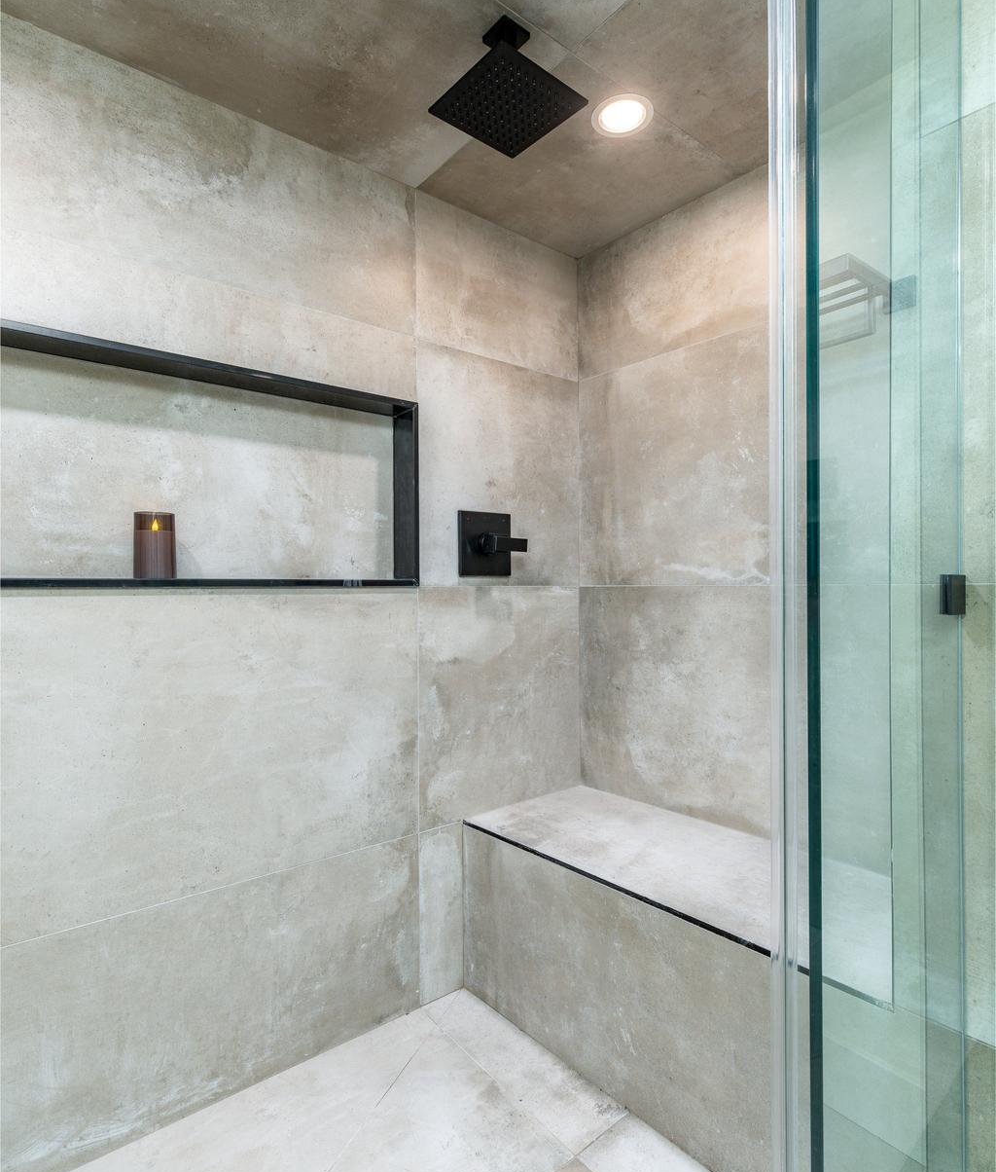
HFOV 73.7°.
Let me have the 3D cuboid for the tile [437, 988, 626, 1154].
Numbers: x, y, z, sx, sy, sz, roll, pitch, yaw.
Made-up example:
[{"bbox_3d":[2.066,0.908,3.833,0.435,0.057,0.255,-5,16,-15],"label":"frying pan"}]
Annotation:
[{"bbox_3d":[0.026,1.038,1.458,0.155,0.012,0.545,0,-1,-39],"label":"tile"}]

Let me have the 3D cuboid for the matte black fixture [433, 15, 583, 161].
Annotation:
[{"bbox_3d":[0.018,-0.916,1.192,0.206,0.122,0.204,0,-1,-39],"label":"matte black fixture"}]

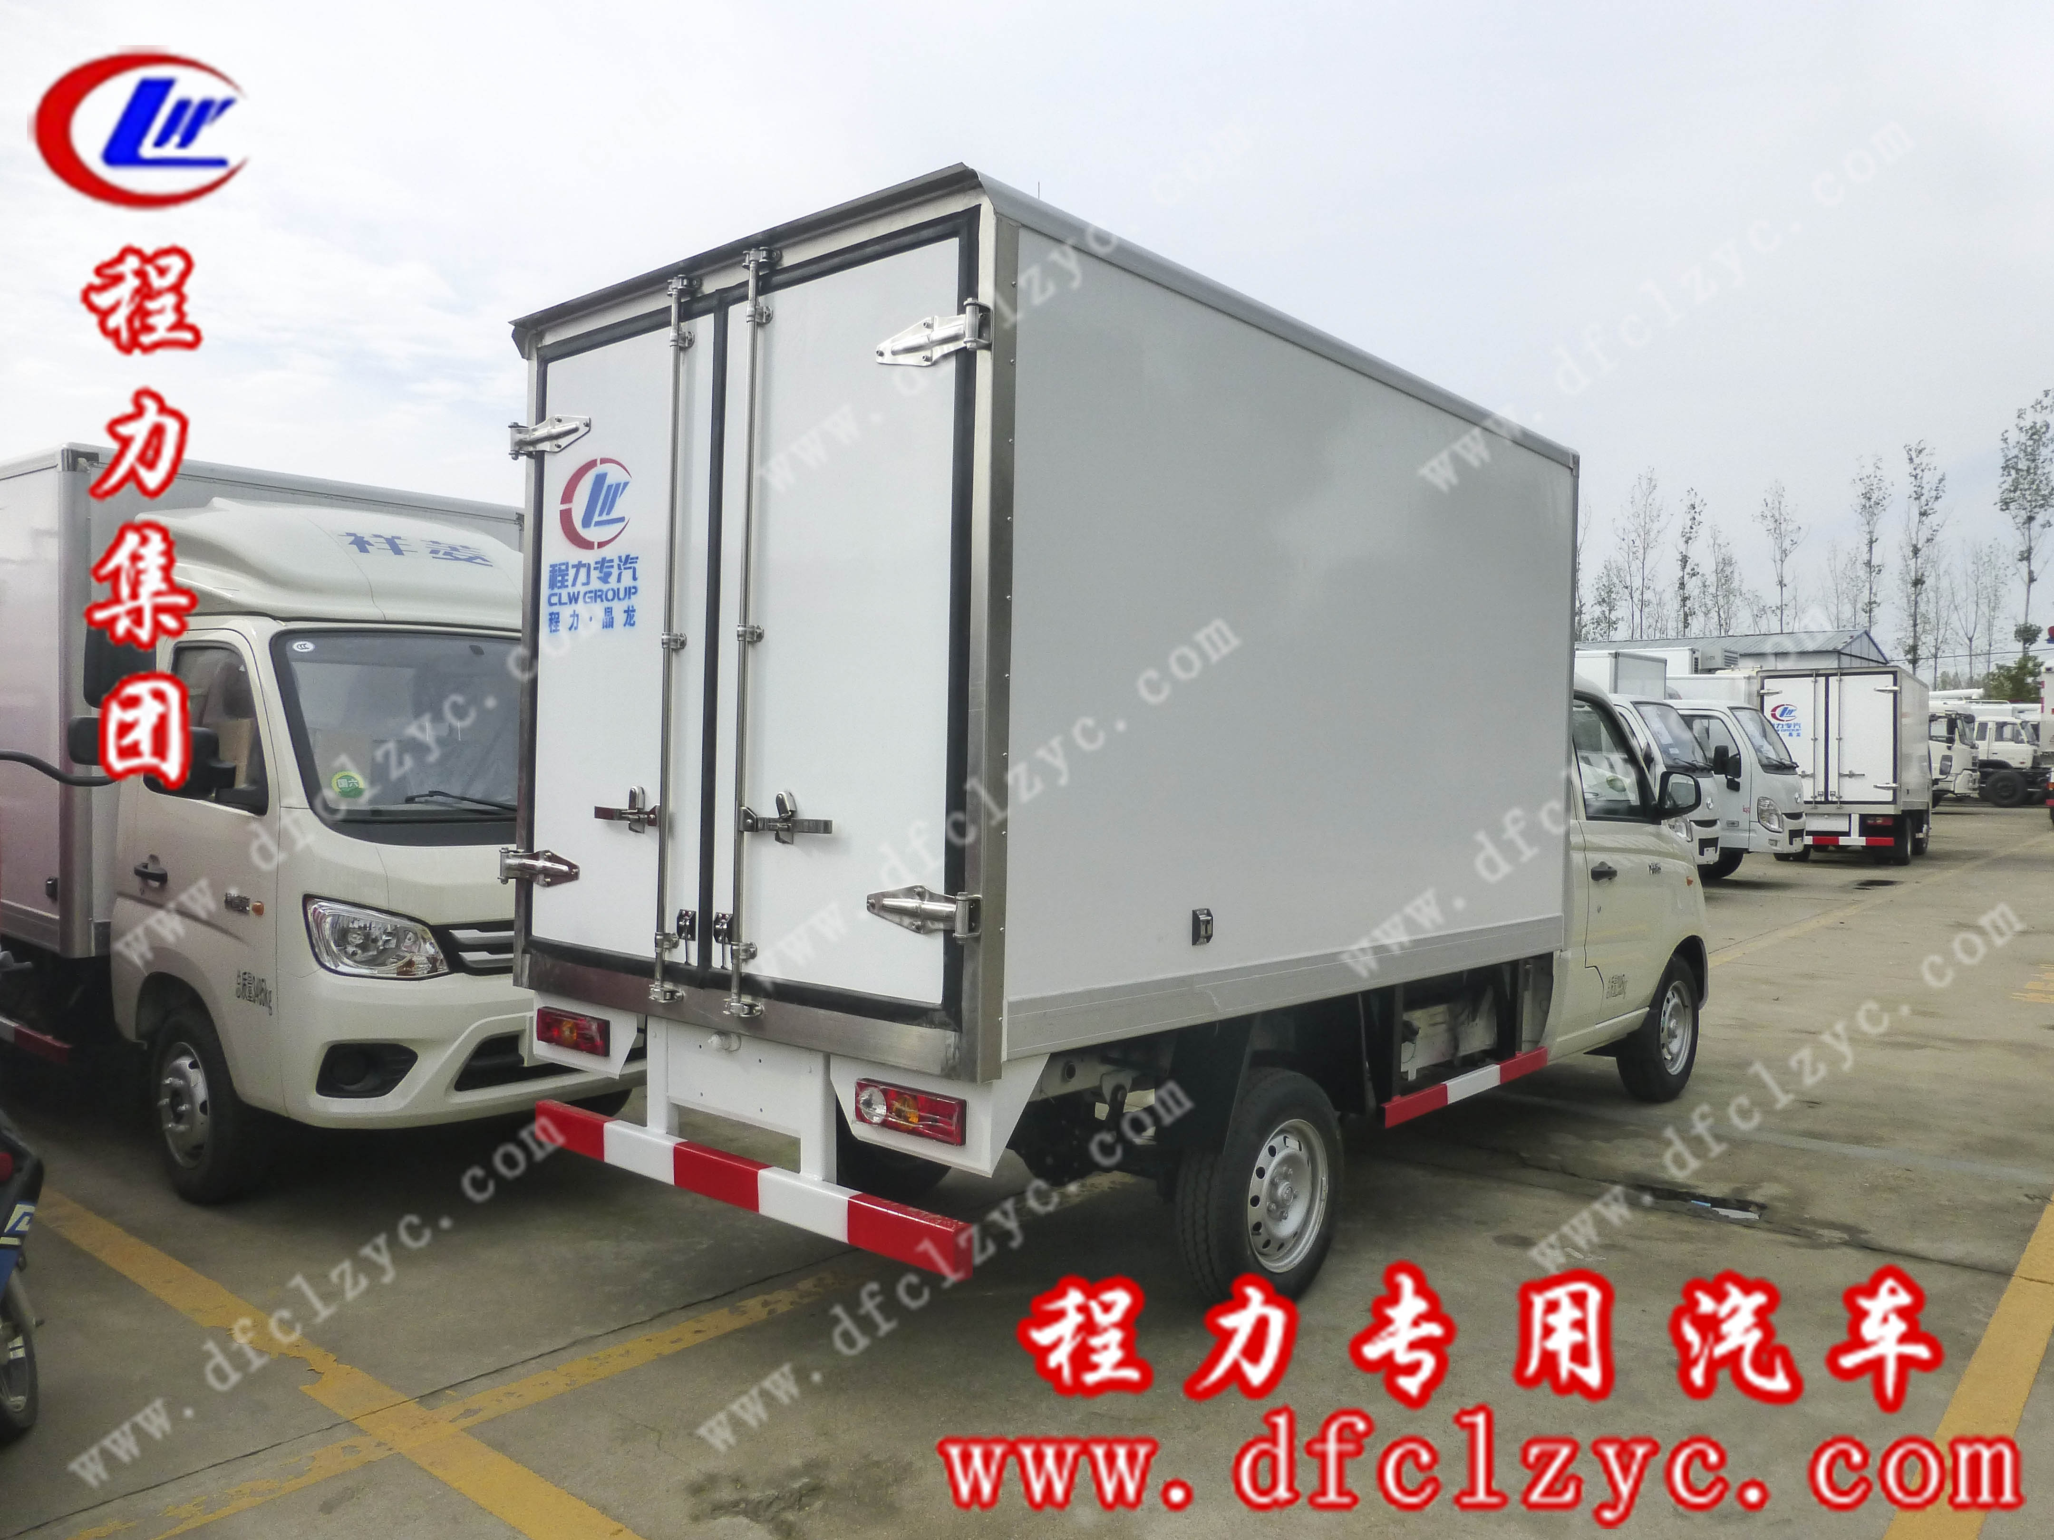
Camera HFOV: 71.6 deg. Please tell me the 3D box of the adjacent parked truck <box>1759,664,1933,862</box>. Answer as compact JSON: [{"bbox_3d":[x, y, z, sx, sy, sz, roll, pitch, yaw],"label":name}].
[{"bbox_3d":[12.367,-0.058,21.239,1.680,2.620,4.900,1,1,37],"label":"adjacent parked truck"}]

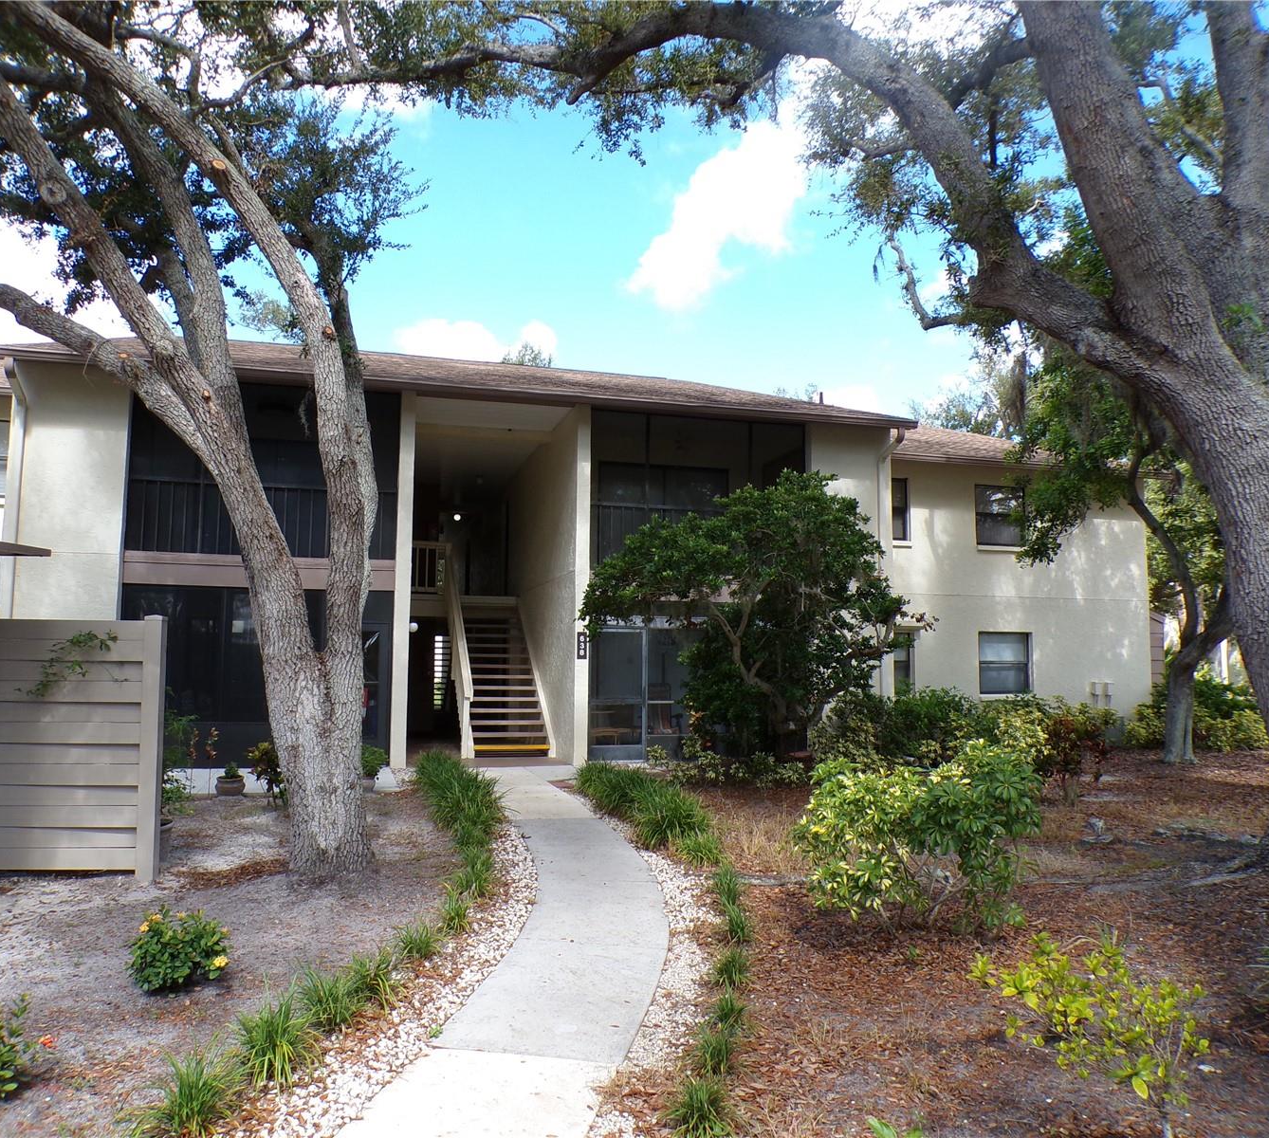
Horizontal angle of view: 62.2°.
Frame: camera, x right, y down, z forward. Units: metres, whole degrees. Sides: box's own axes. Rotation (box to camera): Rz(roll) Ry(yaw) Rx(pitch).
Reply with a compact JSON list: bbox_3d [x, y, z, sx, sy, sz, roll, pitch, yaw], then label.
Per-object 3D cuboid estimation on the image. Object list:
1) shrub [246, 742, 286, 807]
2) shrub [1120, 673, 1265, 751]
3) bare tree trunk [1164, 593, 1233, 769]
[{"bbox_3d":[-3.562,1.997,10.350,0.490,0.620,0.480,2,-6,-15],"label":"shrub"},{"bbox_3d":[10.625,2.718,20.000,2.350,1.430,1.300,1,-6,-7],"label":"shrub"},{"bbox_3d":[8.971,1.770,16.800,0.950,2.680,0.650,1,-6,-7],"label":"bare tree trunk"}]

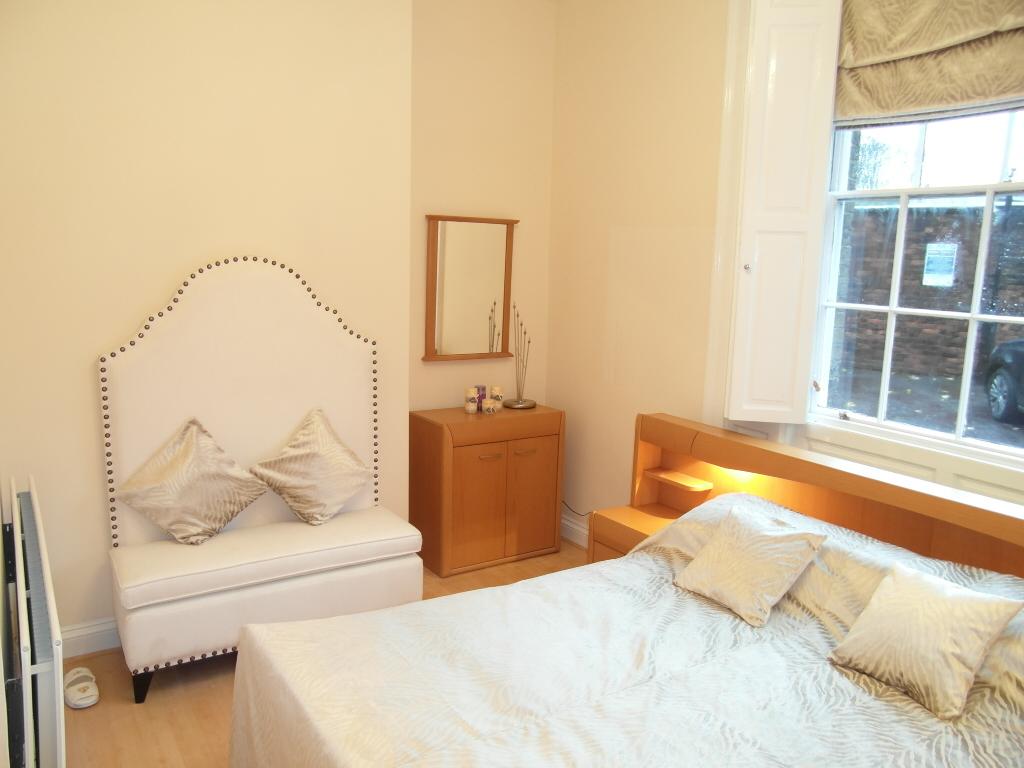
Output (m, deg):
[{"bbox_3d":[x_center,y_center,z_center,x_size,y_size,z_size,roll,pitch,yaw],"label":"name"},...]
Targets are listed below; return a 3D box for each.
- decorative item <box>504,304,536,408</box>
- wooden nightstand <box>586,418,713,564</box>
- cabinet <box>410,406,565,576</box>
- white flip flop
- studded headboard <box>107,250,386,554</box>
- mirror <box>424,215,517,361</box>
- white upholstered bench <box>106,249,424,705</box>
[{"bbox_3d":[0.059,-0.159,4.027,0.186,0.578,0.186,2,9,0],"label":"decorative item"},{"bbox_3d":[0.636,0.632,3.220,0.422,0.913,0.398,-4,11,-32],"label":"wooden nightstand"},{"bbox_3d":[-0.135,0.549,3.924,0.765,0.803,0.376,-4,11,-32],"label":"cabinet"},{"bbox_3d":[-1.578,1.091,2.597,0.108,0.074,0.231,-6,12,-40],"label":"white flip flop"},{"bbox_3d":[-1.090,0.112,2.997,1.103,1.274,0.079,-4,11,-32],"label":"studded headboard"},{"bbox_3d":[-0.216,-0.516,3.890,0.596,0.765,0.043,-4,11,-32],"label":"mirror"},{"bbox_3d":[-0.975,0.296,2.884,1.155,1.586,0.446,-4,11,-32],"label":"white upholstered bench"}]

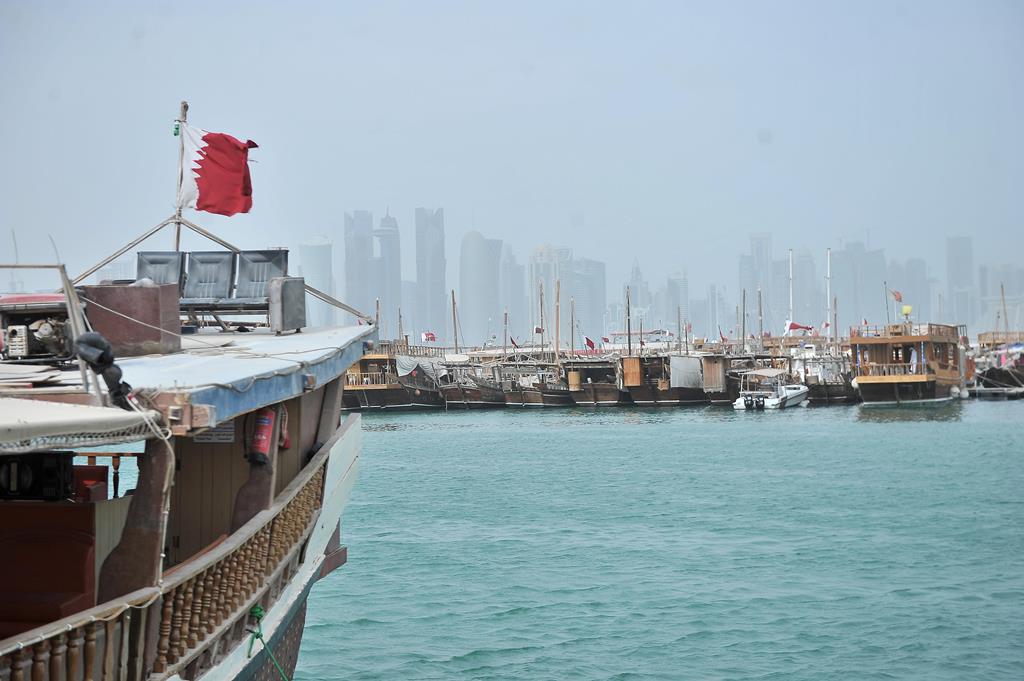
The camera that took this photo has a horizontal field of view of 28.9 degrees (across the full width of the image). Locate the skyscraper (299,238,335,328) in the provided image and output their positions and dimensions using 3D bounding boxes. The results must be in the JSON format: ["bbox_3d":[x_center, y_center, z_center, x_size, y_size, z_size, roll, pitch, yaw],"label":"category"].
[{"bbox_3d":[-302.659,-65.792,3080.000,52.000,196.000,52.000,0,-1,-6],"label":"skyscraper"}]

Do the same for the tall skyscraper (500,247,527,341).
[{"bbox_3d":[2.413,-59.080,3200.000,41.000,185.000,40.000,0,-1,0],"label":"tall skyscraper"}]

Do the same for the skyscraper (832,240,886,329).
[{"bbox_3d":[698.668,-104.333,4000.000,88.000,197.000,60.000,-1,0,0],"label":"skyscraper"}]

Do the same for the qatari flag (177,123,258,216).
[{"bbox_3d":[-3.103,-1.805,21.000,0.880,0.980,0.220,3,-1,5],"label":"qatari flag"}]

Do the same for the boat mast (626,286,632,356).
[{"bbox_3d":[8.387,-1.356,142.000,0.200,5.100,0.200,-1,-1,0],"label":"boat mast"}]

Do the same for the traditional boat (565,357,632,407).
[{"bbox_3d":[6.300,2.774,141.000,4.100,3.600,13.000,0,-1,9],"label":"traditional boat"}]

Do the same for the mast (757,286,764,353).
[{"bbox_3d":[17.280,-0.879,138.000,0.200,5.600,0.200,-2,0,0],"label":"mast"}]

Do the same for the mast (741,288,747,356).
[{"bbox_3d":[16.756,-1.375,144.000,0.180,4.900,0.180,0,-1,0],"label":"mast"}]

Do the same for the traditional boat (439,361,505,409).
[{"bbox_3d":[-2.400,2.829,136.500,4.000,3.300,13.000,0,-1,12],"label":"traditional boat"}]

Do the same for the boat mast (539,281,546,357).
[{"bbox_3d":[2.208,-1.556,144.000,0.190,5.600,0.190,-1,-1,0],"label":"boat mast"}]

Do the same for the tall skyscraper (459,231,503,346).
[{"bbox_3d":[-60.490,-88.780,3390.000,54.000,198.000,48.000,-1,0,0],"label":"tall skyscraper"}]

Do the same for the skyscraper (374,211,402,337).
[{"bbox_3d":[-211.058,-107.983,3400.000,46.000,241.000,42.000,-1,0,0],"label":"skyscraper"}]

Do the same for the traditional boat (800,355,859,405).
[{"bbox_3d":[21.827,2.295,133.000,4.400,3.500,13.000,-1,0,17],"label":"traditional boat"}]

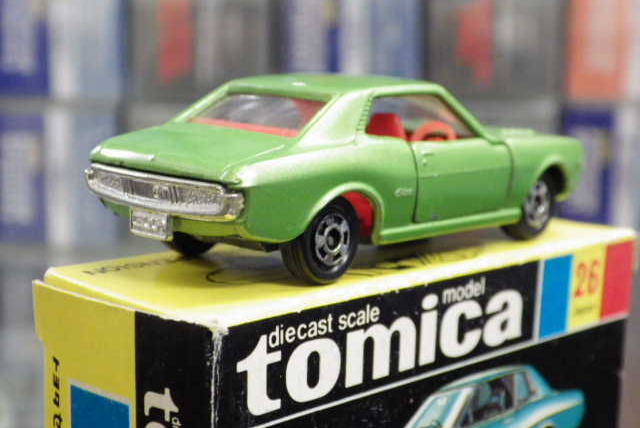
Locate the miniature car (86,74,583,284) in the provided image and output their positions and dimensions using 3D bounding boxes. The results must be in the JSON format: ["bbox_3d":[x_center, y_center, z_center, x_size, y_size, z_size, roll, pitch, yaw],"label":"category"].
[{"bbox_3d":[0.005,-0.007,0.163,0.026,0.022,0.069,9,12,41],"label":"miniature car"}]

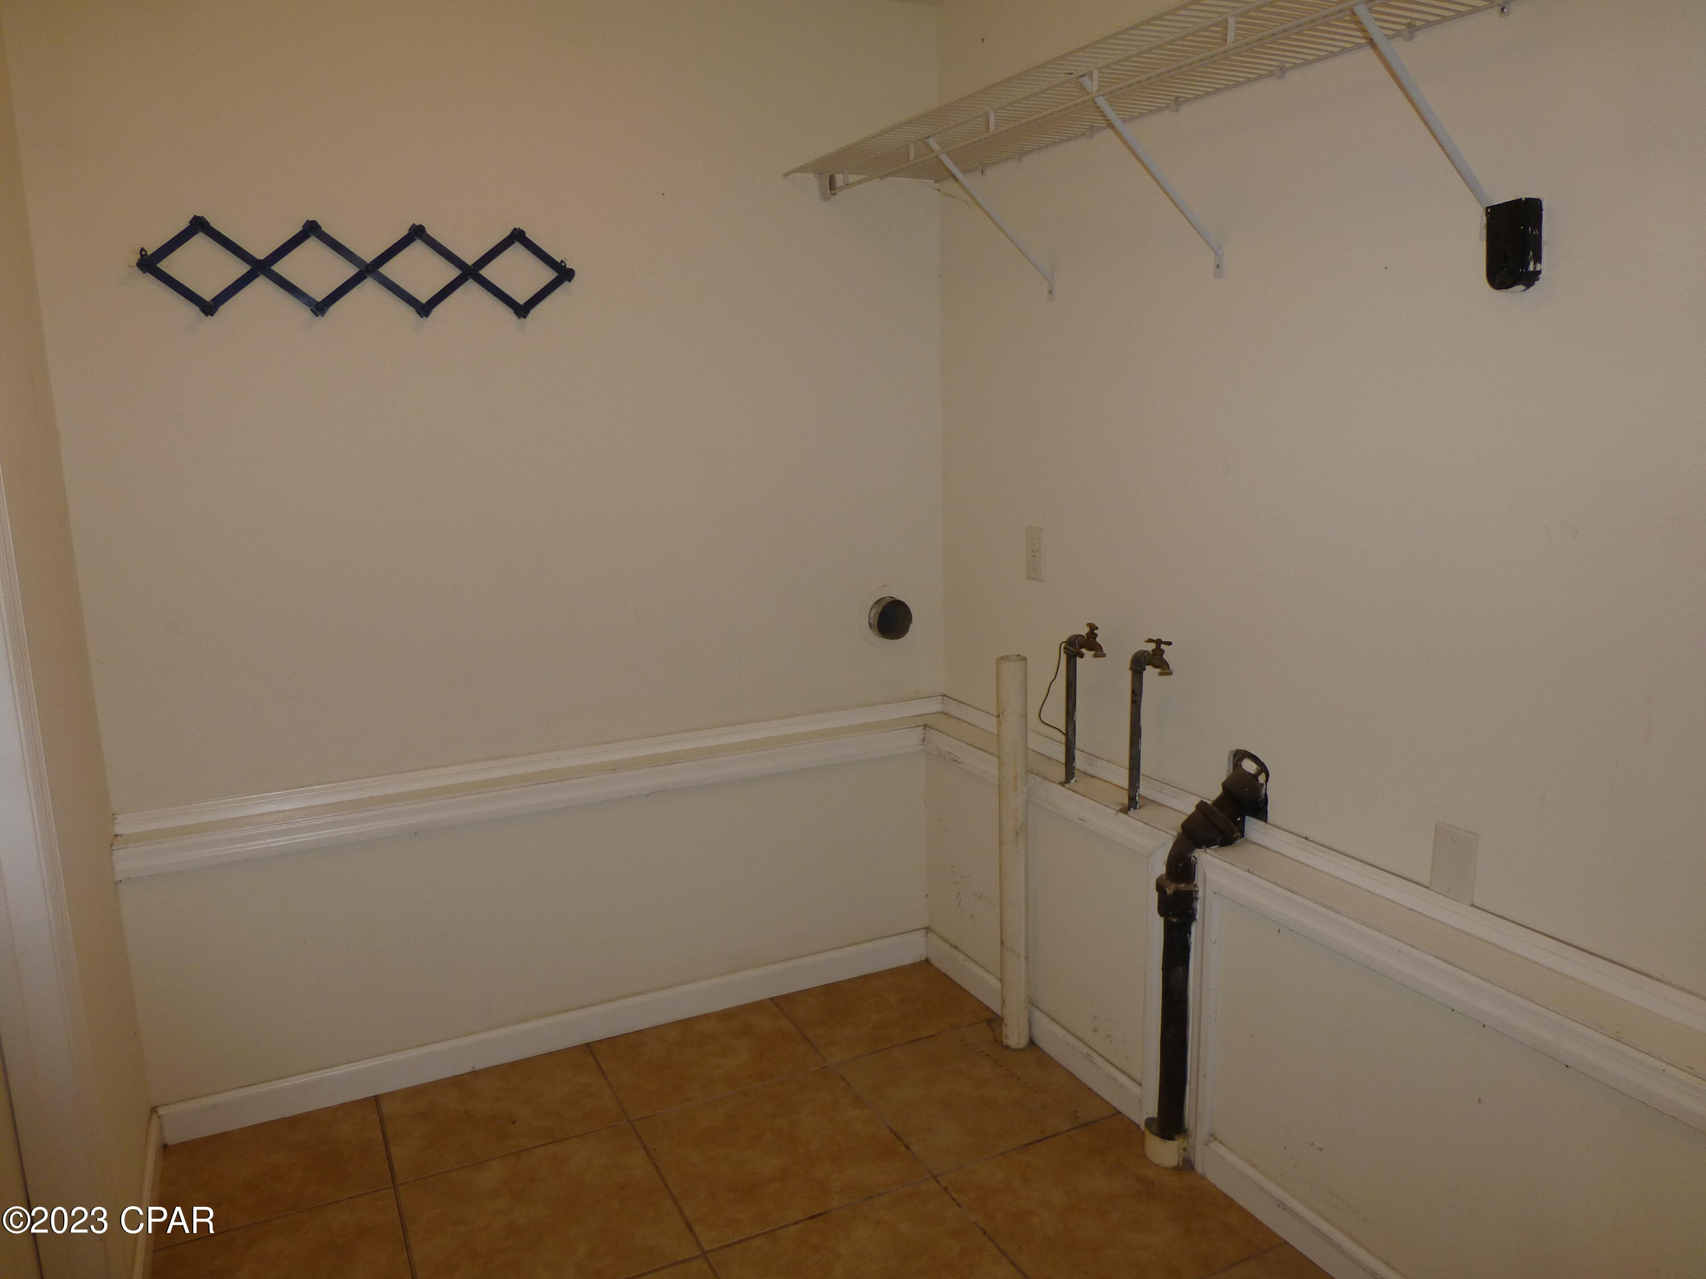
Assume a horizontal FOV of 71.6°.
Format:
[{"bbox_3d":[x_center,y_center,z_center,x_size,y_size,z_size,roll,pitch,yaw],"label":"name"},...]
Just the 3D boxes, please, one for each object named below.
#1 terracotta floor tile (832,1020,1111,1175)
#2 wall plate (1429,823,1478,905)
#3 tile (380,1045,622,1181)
[{"bbox_3d":[0.238,0.915,2.407,0.428,0.009,0.427,-6,12,-26],"label":"terracotta floor tile"},{"bbox_3d":[0.885,0.333,1.744,0.006,0.114,0.070,-6,12,-26],"label":"wall plate"},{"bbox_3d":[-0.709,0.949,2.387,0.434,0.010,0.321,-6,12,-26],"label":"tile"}]

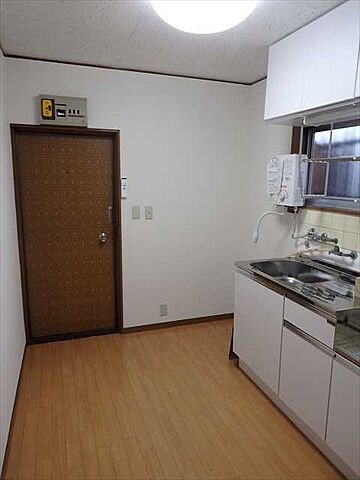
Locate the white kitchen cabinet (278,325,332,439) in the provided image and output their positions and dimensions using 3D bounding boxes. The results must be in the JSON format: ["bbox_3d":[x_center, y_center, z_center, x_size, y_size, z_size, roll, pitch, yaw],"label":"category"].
[{"bbox_3d":[0.938,0.769,1.978,0.500,0.488,0.393,-3,11,-20],"label":"white kitchen cabinet"}]

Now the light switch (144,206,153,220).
[{"bbox_3d":[-0.280,-0.242,3.054,0.070,0.120,0.010,-3,11,-20],"label":"light switch"}]

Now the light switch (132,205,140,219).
[{"bbox_3d":[-0.390,-0.241,3.013,0.070,0.120,0.010,-3,11,-20],"label":"light switch"}]

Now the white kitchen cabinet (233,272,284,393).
[{"bbox_3d":[0.765,0.607,2.434,0.500,0.661,0.610,-3,11,-20],"label":"white kitchen cabinet"}]

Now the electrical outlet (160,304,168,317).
[{"bbox_3d":[-0.153,0.703,3.281,0.070,0.120,0.010,-3,11,-20],"label":"electrical outlet"}]

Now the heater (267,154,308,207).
[{"bbox_3d":[0.827,-0.460,2.597,0.130,0.379,0.310,-5,12,-28],"label":"heater"}]

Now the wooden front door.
[{"bbox_3d":[-0.923,-0.004,2.877,0.842,1.845,0.080,-3,11,-20],"label":"wooden front door"}]

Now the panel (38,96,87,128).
[{"bbox_3d":[-0.914,-1.006,2.624,0.347,0.214,0.100,-3,11,-20],"label":"panel"}]

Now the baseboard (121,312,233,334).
[{"bbox_3d":[0.040,0.845,3.378,1.217,0.052,0.013,-3,11,-20],"label":"baseboard"}]

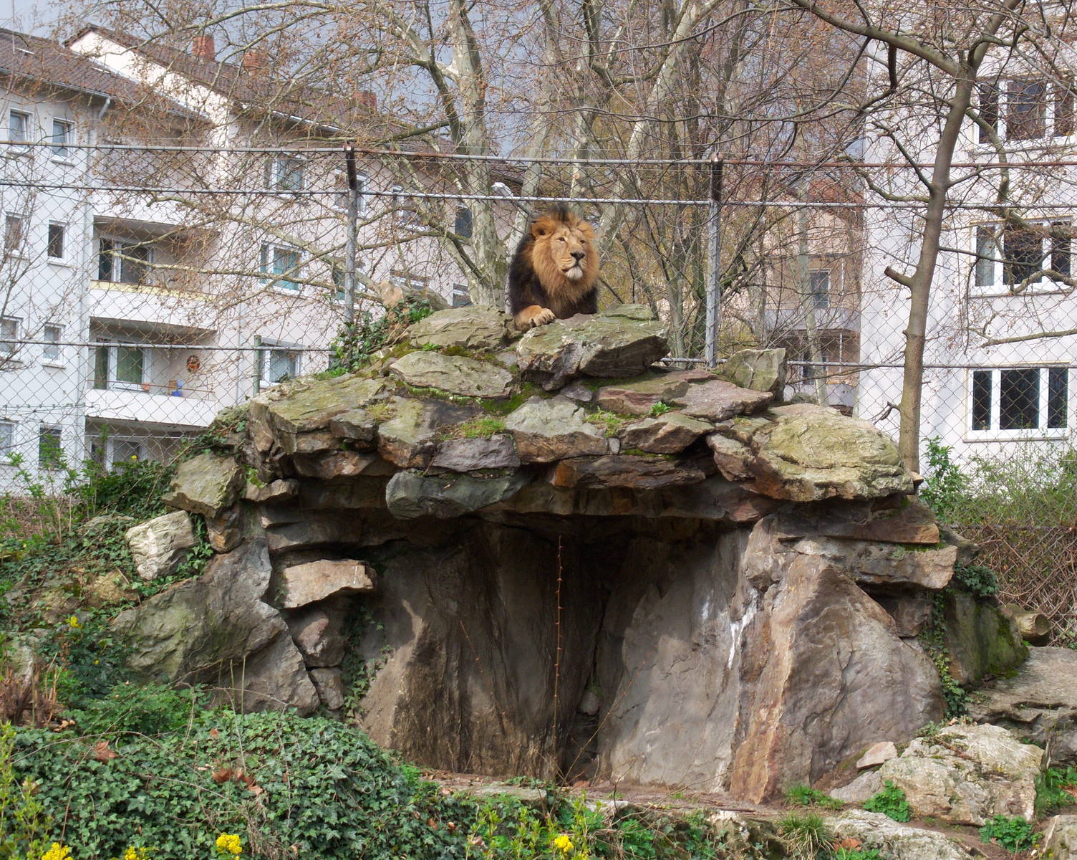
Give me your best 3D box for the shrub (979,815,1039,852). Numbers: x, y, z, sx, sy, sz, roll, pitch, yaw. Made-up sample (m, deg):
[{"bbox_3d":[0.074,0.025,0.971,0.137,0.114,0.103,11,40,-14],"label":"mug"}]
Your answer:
[{"bbox_3d":[2.345,2.008,17.800,0.300,0.190,0.260,1,-3,0],"label":"shrub"}]

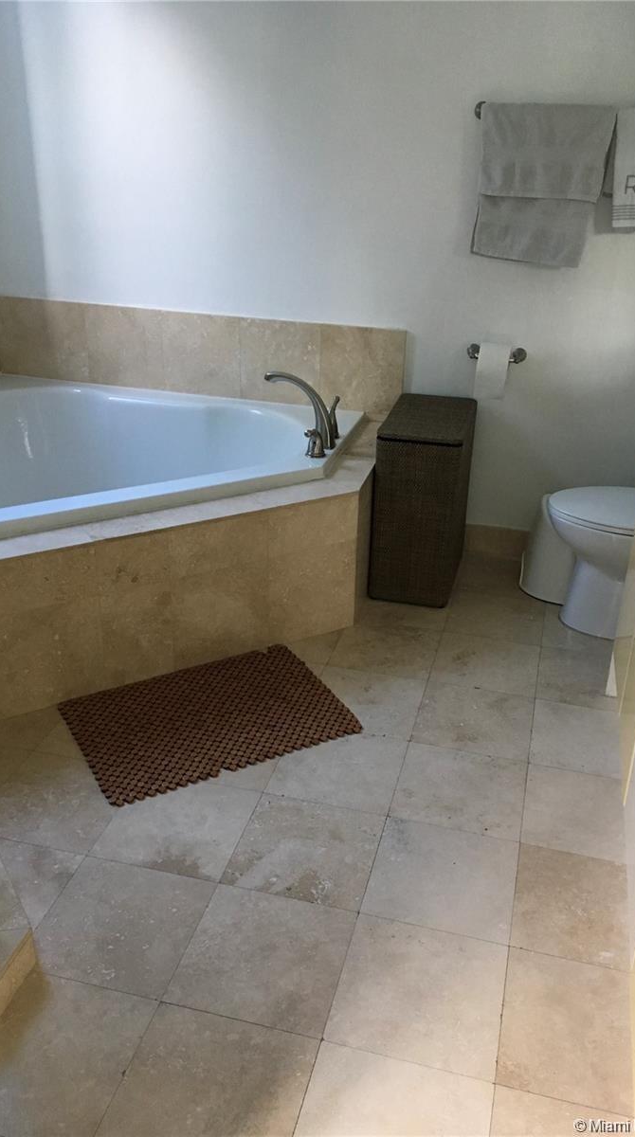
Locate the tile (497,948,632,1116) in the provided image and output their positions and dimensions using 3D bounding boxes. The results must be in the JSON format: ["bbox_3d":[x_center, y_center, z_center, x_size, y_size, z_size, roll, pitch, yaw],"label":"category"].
[{"bbox_3d":[0.490,0.836,1.722,0.304,0.012,0.304,8,26,13],"label":"tile"}]

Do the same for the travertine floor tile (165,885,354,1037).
[{"bbox_3d":[-0.101,0.758,1.860,0.305,0.010,0.305,8,27,13],"label":"travertine floor tile"}]

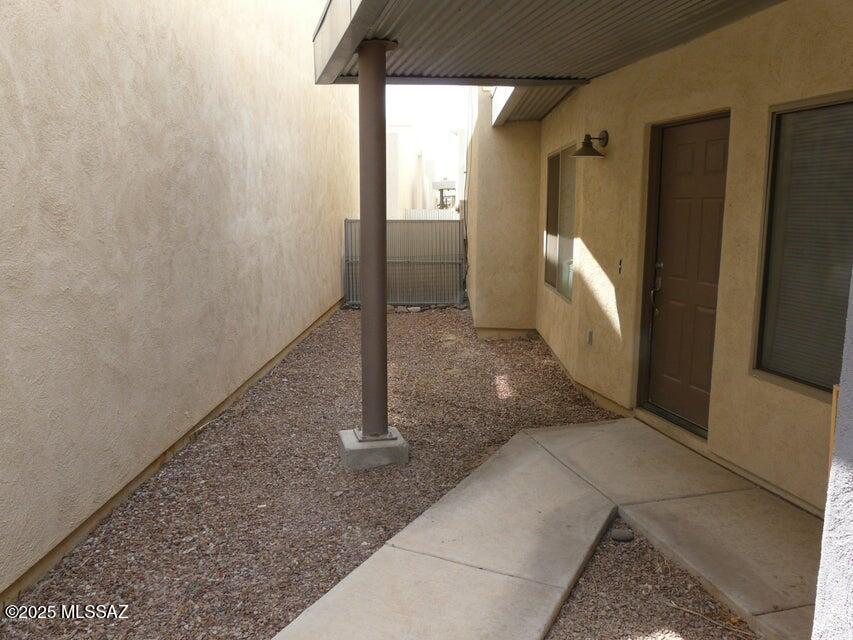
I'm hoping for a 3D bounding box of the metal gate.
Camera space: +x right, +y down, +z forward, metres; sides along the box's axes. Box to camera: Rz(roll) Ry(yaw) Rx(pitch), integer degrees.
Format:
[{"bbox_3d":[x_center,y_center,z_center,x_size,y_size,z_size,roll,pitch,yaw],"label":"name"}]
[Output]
[{"bbox_3d":[-0.385,-1.006,12.102,2.150,1.500,0.070,0,9,1],"label":"metal gate"}]

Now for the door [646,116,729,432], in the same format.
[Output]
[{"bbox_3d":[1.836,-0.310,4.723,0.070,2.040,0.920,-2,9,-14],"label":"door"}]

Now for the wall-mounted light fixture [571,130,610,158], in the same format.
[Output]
[{"bbox_3d":[1.306,-1.412,5.558,0.285,0.220,0.265,-2,9,-14],"label":"wall-mounted light fixture"}]

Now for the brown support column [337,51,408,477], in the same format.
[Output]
[{"bbox_3d":[-0.355,-0.402,4.450,0.390,2.665,0.385,-2,9,-14],"label":"brown support column"}]

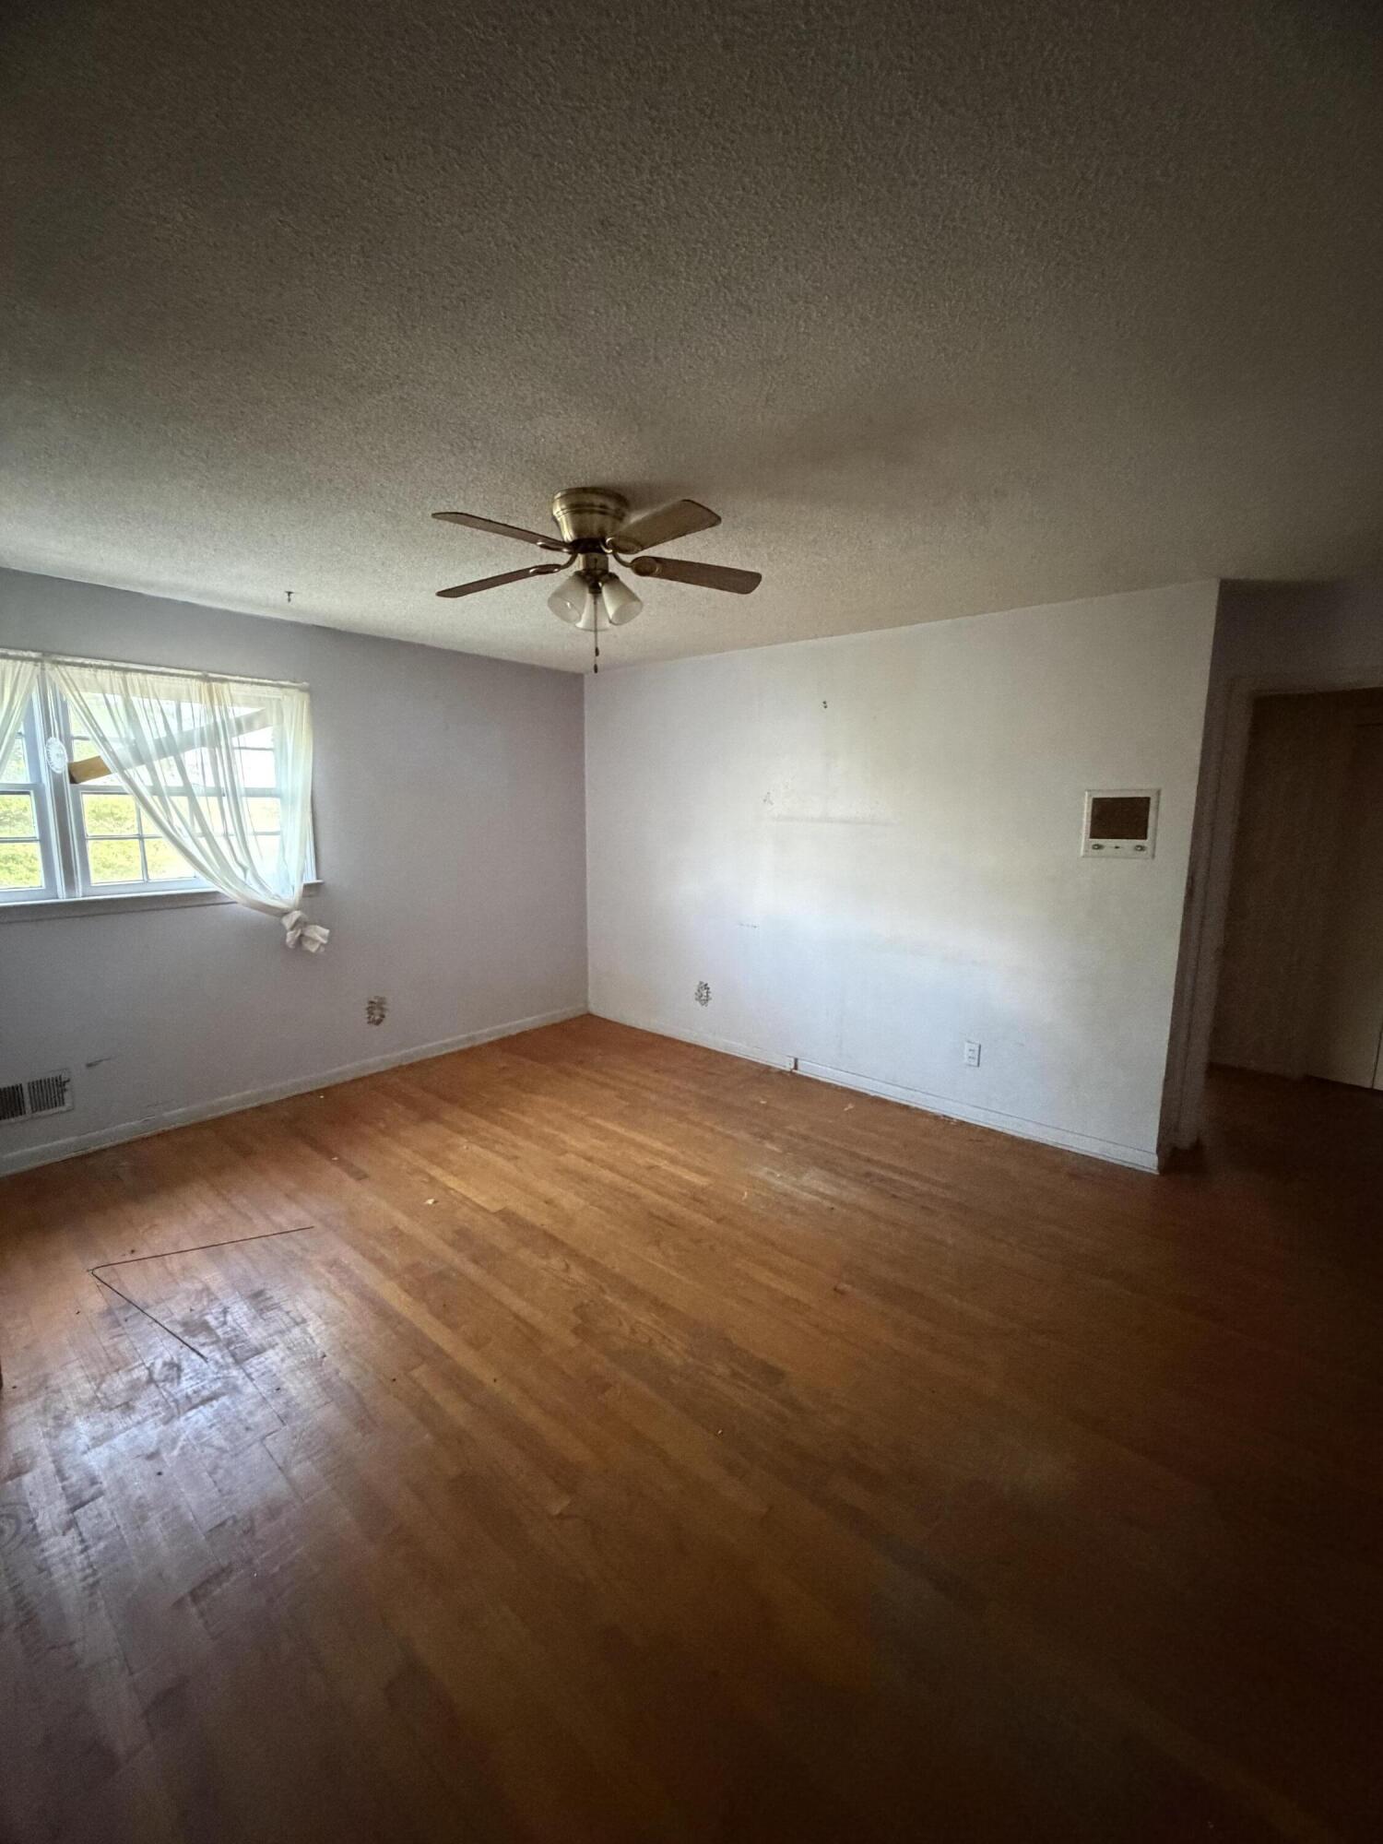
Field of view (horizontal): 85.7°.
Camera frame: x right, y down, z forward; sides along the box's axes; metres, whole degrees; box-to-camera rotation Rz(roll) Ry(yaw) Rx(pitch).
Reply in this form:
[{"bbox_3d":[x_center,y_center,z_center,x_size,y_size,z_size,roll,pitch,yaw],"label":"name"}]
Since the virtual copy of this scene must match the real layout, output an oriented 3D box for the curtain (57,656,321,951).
[{"bbox_3d":[-2.235,-0.449,3.482,0.120,1.350,1.010,8,11,40],"label":"curtain"}]

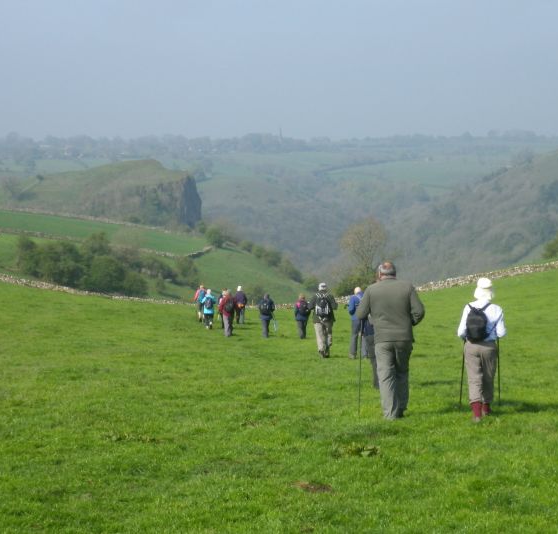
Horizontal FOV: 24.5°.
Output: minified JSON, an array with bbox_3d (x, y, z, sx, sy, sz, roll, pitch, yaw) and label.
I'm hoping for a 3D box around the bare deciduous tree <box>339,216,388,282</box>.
[{"bbox_3d":[10.854,-1.734,165.000,6.170,9.250,6.000,0,6,0],"label":"bare deciduous tree"}]

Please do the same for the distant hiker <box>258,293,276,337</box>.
[{"bbox_3d":[-0.445,1.830,47.595,0.570,1.660,0.470,0,6,-5],"label":"distant hiker"}]

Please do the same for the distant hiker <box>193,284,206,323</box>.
[{"bbox_3d":[-3.526,1.671,57.699,0.580,1.680,0.480,-2,6,-15],"label":"distant hiker"}]

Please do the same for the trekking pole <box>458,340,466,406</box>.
[{"bbox_3d":[2.103,1.163,14.675,0.045,0.927,0.050,4,3,0],"label":"trekking pole"}]

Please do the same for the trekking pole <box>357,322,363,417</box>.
[{"bbox_3d":[0.939,1.166,14.750,0.045,1.126,0.050,2,0,0],"label":"trekking pole"}]

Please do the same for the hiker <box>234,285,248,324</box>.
[{"bbox_3d":[-1.688,1.715,57.836,0.570,1.720,0.450,0,6,-4],"label":"hiker"}]

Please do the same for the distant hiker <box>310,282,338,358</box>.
[{"bbox_3d":[1.075,1.259,30.023,0.640,1.760,0.480,0,6,-3],"label":"distant hiker"}]

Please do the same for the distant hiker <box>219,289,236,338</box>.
[{"bbox_3d":[-1.813,1.636,45.493,0.600,1.700,0.480,-2,6,-15],"label":"distant hiker"}]

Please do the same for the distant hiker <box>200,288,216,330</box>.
[{"bbox_3d":[-2.876,1.730,52.402,0.580,1.640,0.480,-1,6,-6],"label":"distant hiker"}]

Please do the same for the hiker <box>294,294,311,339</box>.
[{"bbox_3d":[0.855,1.802,46.709,0.550,1.640,0.470,-2,6,-18],"label":"hiker"}]

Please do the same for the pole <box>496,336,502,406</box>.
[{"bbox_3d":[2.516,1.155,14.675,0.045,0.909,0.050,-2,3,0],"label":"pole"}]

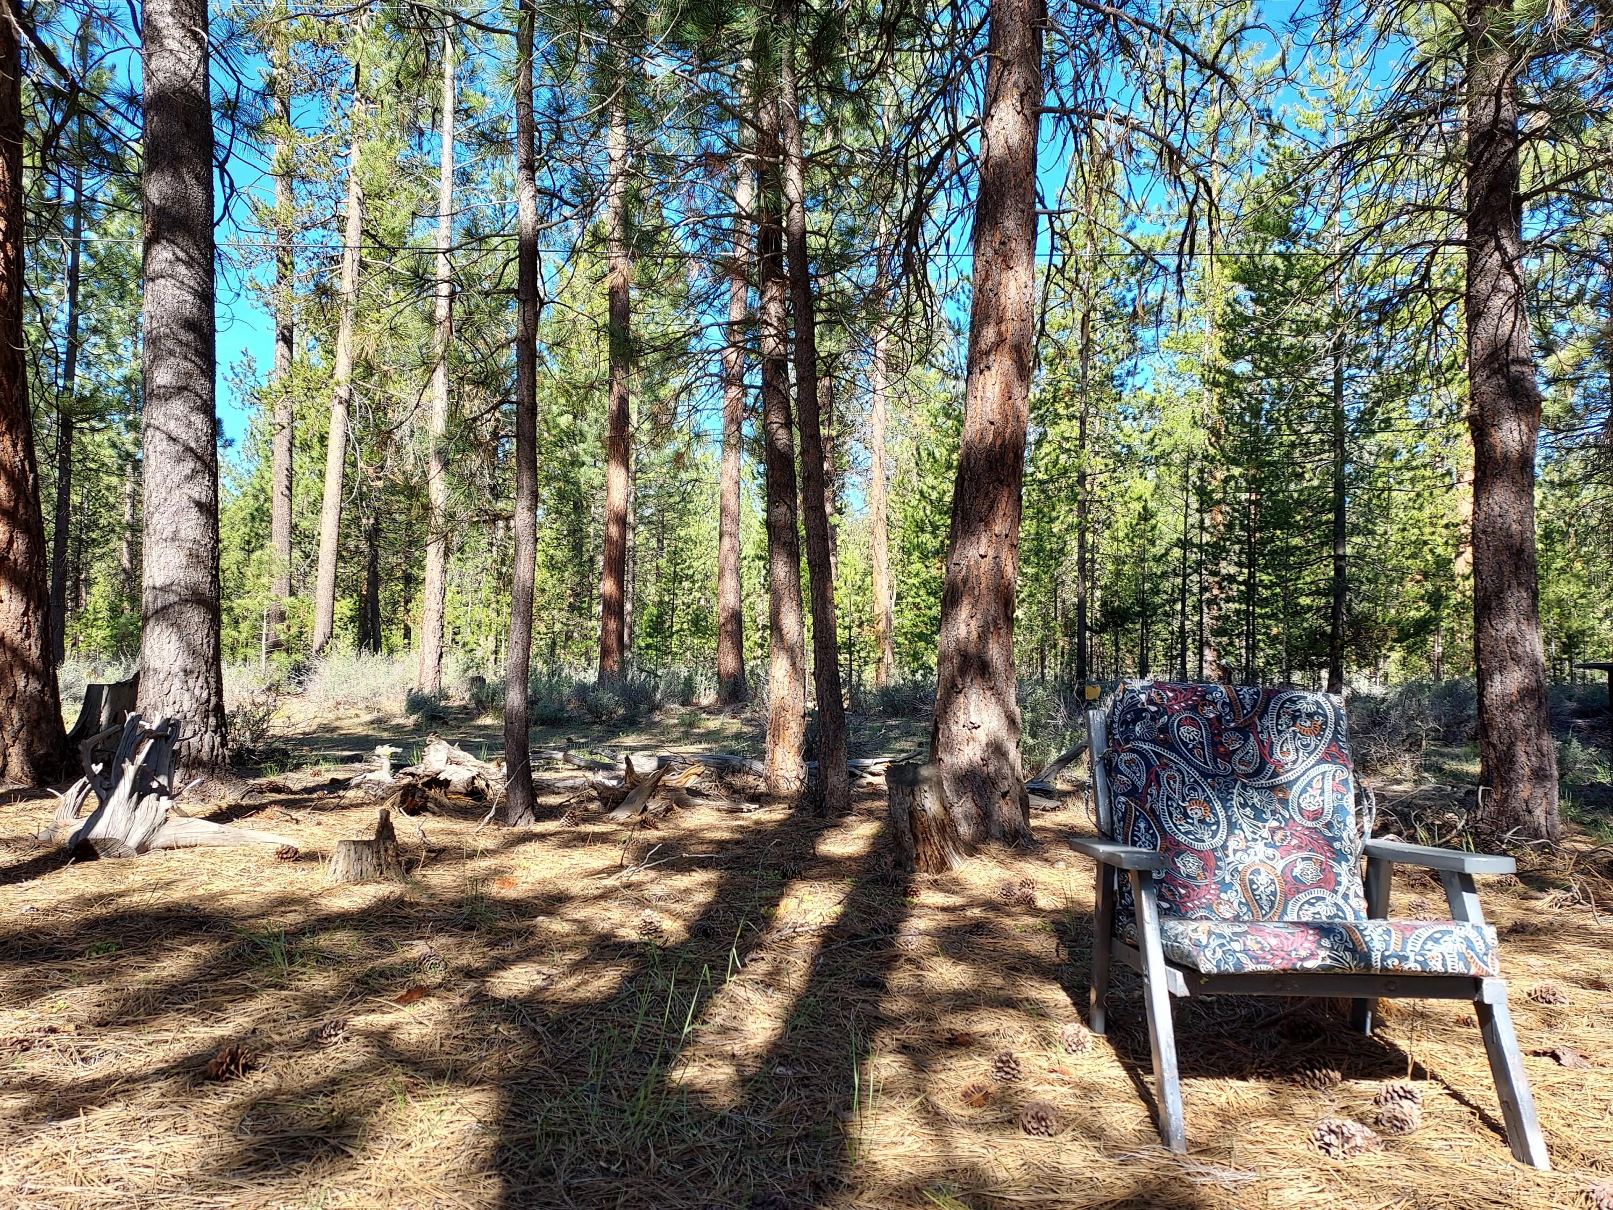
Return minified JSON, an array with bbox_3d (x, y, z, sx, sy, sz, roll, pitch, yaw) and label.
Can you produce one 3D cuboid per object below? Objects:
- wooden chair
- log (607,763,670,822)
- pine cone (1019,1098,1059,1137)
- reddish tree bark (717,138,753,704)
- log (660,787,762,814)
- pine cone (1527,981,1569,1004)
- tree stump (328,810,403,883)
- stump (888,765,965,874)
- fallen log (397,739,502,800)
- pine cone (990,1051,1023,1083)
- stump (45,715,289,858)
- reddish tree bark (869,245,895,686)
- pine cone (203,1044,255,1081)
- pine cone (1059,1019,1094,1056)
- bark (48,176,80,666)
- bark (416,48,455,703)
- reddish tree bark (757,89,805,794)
[{"bbox_3d":[1.001,0.607,2.391,0.778,0.850,0.739,0,-2,4],"label":"wooden chair"},{"bbox_3d":[-0.923,1.027,6.136,0.350,0.310,0.250,0,-2,0],"label":"log"},{"bbox_3d":[0.467,1.029,2.247,0.080,0.070,0.080,0,-2,12],"label":"pine cone"},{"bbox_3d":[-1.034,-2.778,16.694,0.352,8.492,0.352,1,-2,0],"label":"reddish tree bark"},{"bbox_3d":[-0.543,1.095,6.346,0.620,0.110,0.120,-1,-2,20],"label":"log"},{"bbox_3d":[2.035,1.062,3.067,0.110,0.058,0.080,-1,-2,33],"label":"pine cone"},{"bbox_3d":[-1.846,0.995,4.680,0.310,0.280,0.290,1,-2,-21],"label":"tree stump"},{"bbox_3d":[0.533,0.927,4.950,0.330,0.430,0.310,0,-2,6],"label":"stump"},{"bbox_3d":[-2.214,1.004,6.916,0.641,0.326,0.450,0,-2,0],"label":"fallen log"},{"bbox_3d":[0.450,1.039,2.519,0.072,0.068,0.070,0,-2,10],"label":"pine cone"},{"bbox_3d":[-3.063,0.835,5.400,1.150,0.640,0.620,1,-2,-29],"label":"stump"},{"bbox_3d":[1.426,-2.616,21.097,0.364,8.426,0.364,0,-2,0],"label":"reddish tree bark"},{"bbox_3d":[-1.311,1.039,2.538,0.108,0.068,0.080,1,-2,-27],"label":"pine cone"},{"bbox_3d":[0.625,1.003,2.591,0.076,0.072,0.072,0,-2,0],"label":"pine cone"},{"bbox_3d":[-13.949,-3.372,21.000,0.420,9.500,0.380,1,-2,-34],"label":"bark"},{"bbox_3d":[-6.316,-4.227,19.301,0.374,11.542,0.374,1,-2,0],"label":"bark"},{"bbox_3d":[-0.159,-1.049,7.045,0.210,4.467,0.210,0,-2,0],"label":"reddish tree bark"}]

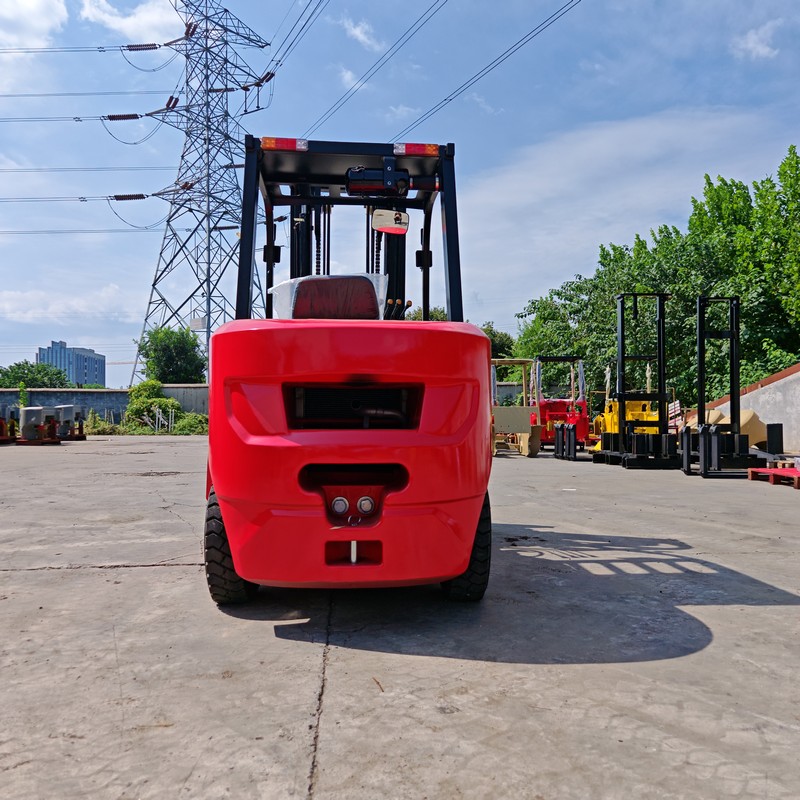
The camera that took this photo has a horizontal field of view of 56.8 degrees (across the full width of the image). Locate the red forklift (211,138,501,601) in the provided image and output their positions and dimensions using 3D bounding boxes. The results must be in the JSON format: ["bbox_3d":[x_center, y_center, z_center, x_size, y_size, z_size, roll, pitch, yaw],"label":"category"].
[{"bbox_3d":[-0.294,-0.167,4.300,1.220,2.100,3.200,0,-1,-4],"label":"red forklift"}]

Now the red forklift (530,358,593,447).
[{"bbox_3d":[3.630,0.050,17.200,1.200,2.100,2.400,0,-1,4],"label":"red forklift"}]

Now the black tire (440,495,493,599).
[{"bbox_3d":[0.259,0.570,3.253,0.180,0.590,0.590,0,-1,-4],"label":"black tire"}]

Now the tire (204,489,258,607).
[{"bbox_3d":[-0.699,0.570,3.187,0.180,0.590,0.590,0,-1,-4],"label":"tire"}]

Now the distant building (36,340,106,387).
[{"bbox_3d":[-173.000,-10.000,395.000,17.000,35.000,52.000,0,-1,-5],"label":"distant building"}]

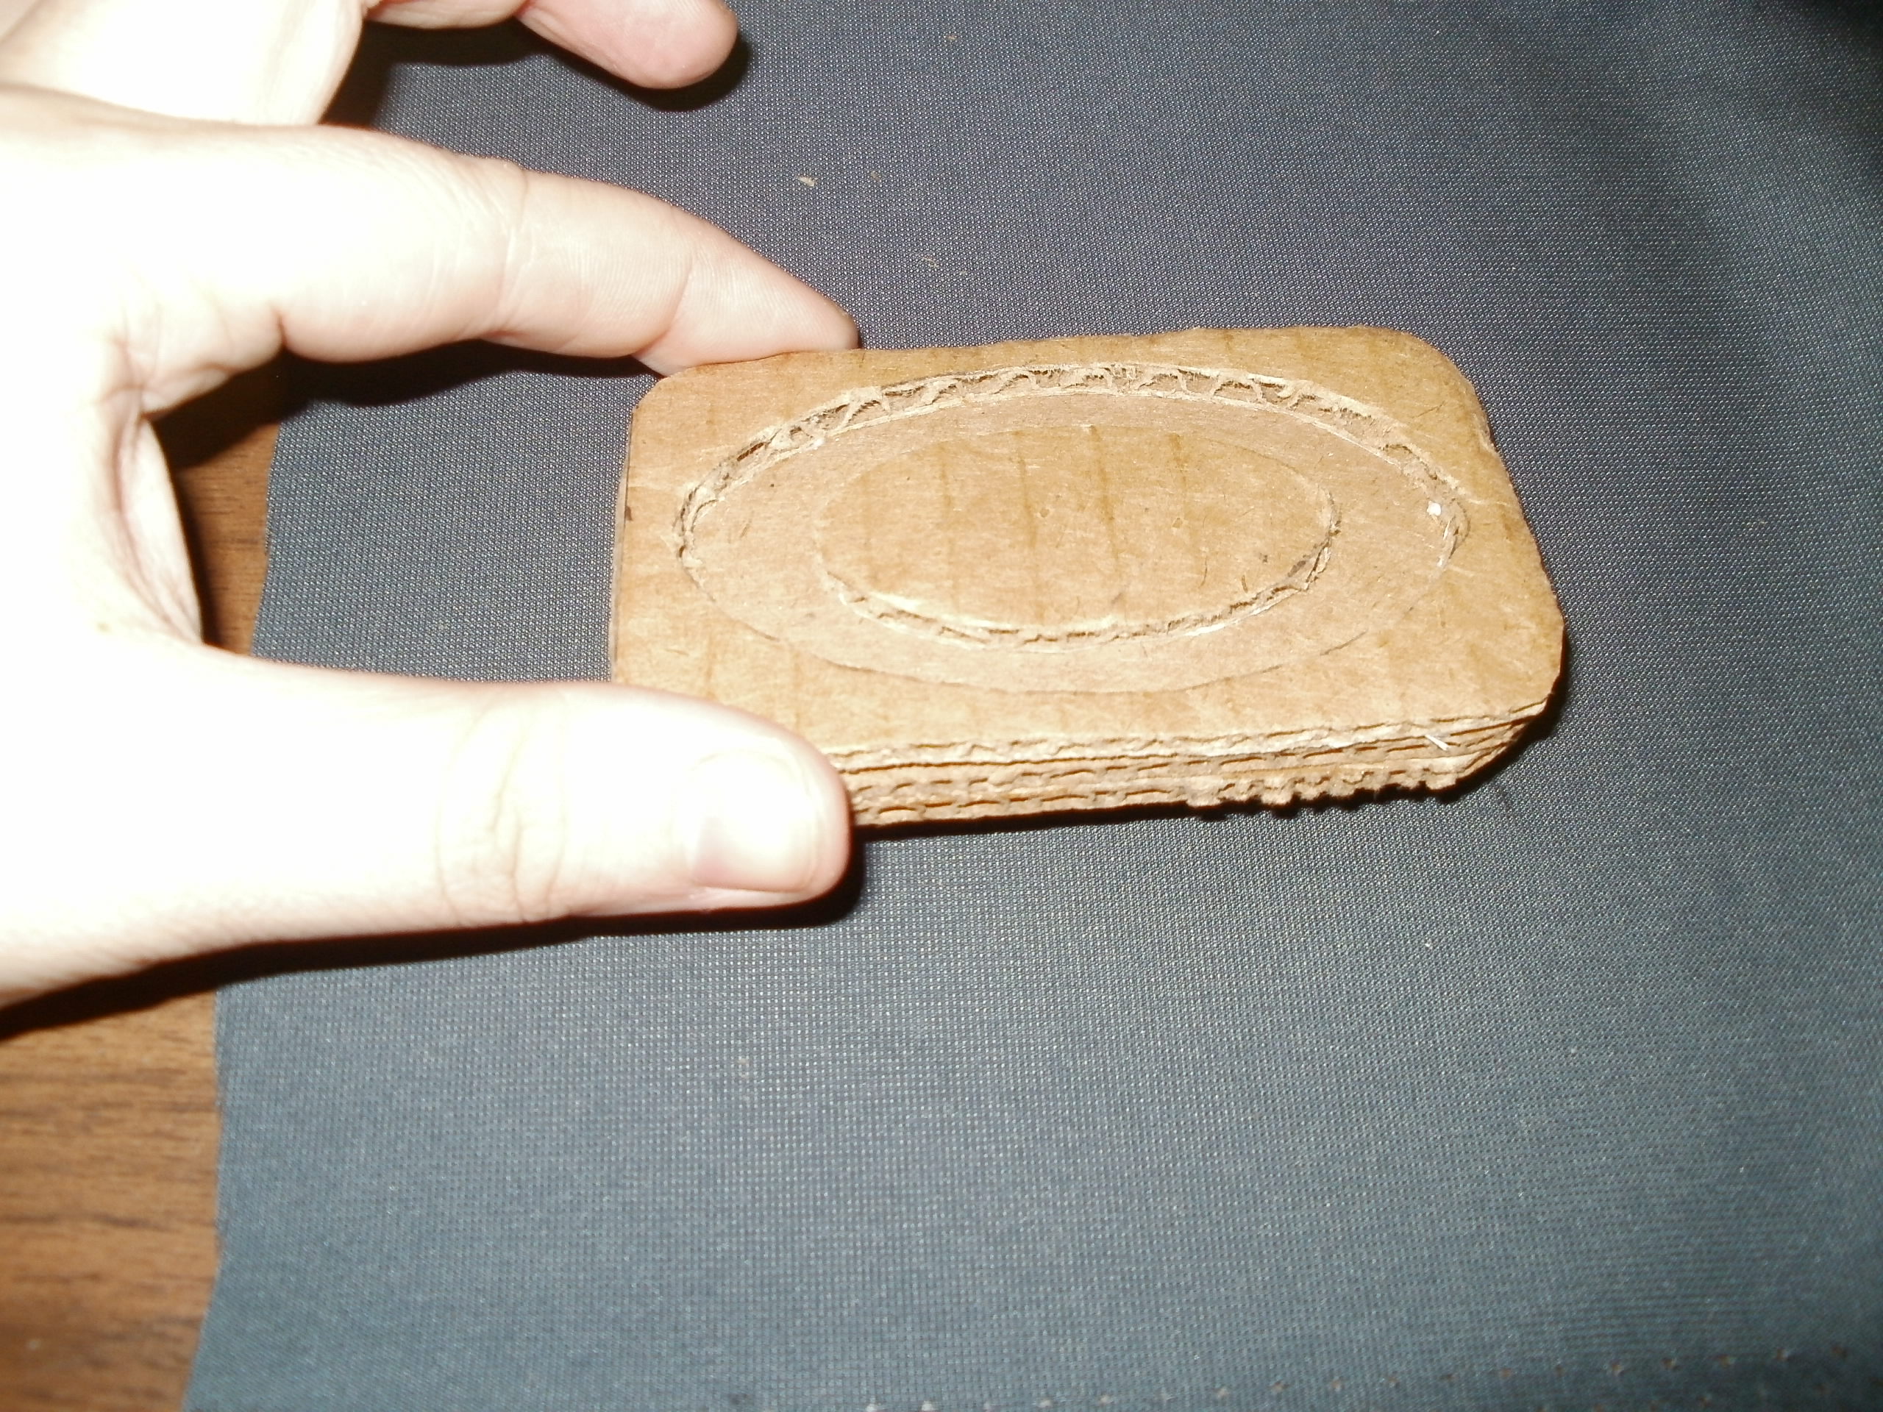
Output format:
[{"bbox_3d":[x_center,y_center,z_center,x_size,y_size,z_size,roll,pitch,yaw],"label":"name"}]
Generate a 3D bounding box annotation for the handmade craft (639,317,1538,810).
[{"bbox_3d":[0.013,-0.015,0.197,0.088,0.010,0.057,-3,48,-2],"label":"handmade craft"}]

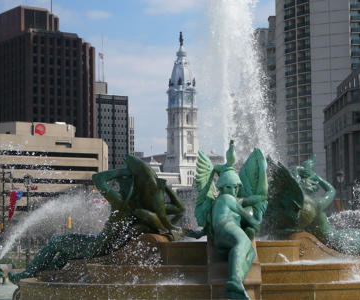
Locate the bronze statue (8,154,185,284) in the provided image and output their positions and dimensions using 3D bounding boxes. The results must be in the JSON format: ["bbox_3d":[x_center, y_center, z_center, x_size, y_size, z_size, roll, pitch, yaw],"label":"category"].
[{"bbox_3d":[-2.279,1.705,25.396,4.600,2.950,2.300,-3,-5,30],"label":"bronze statue"}]

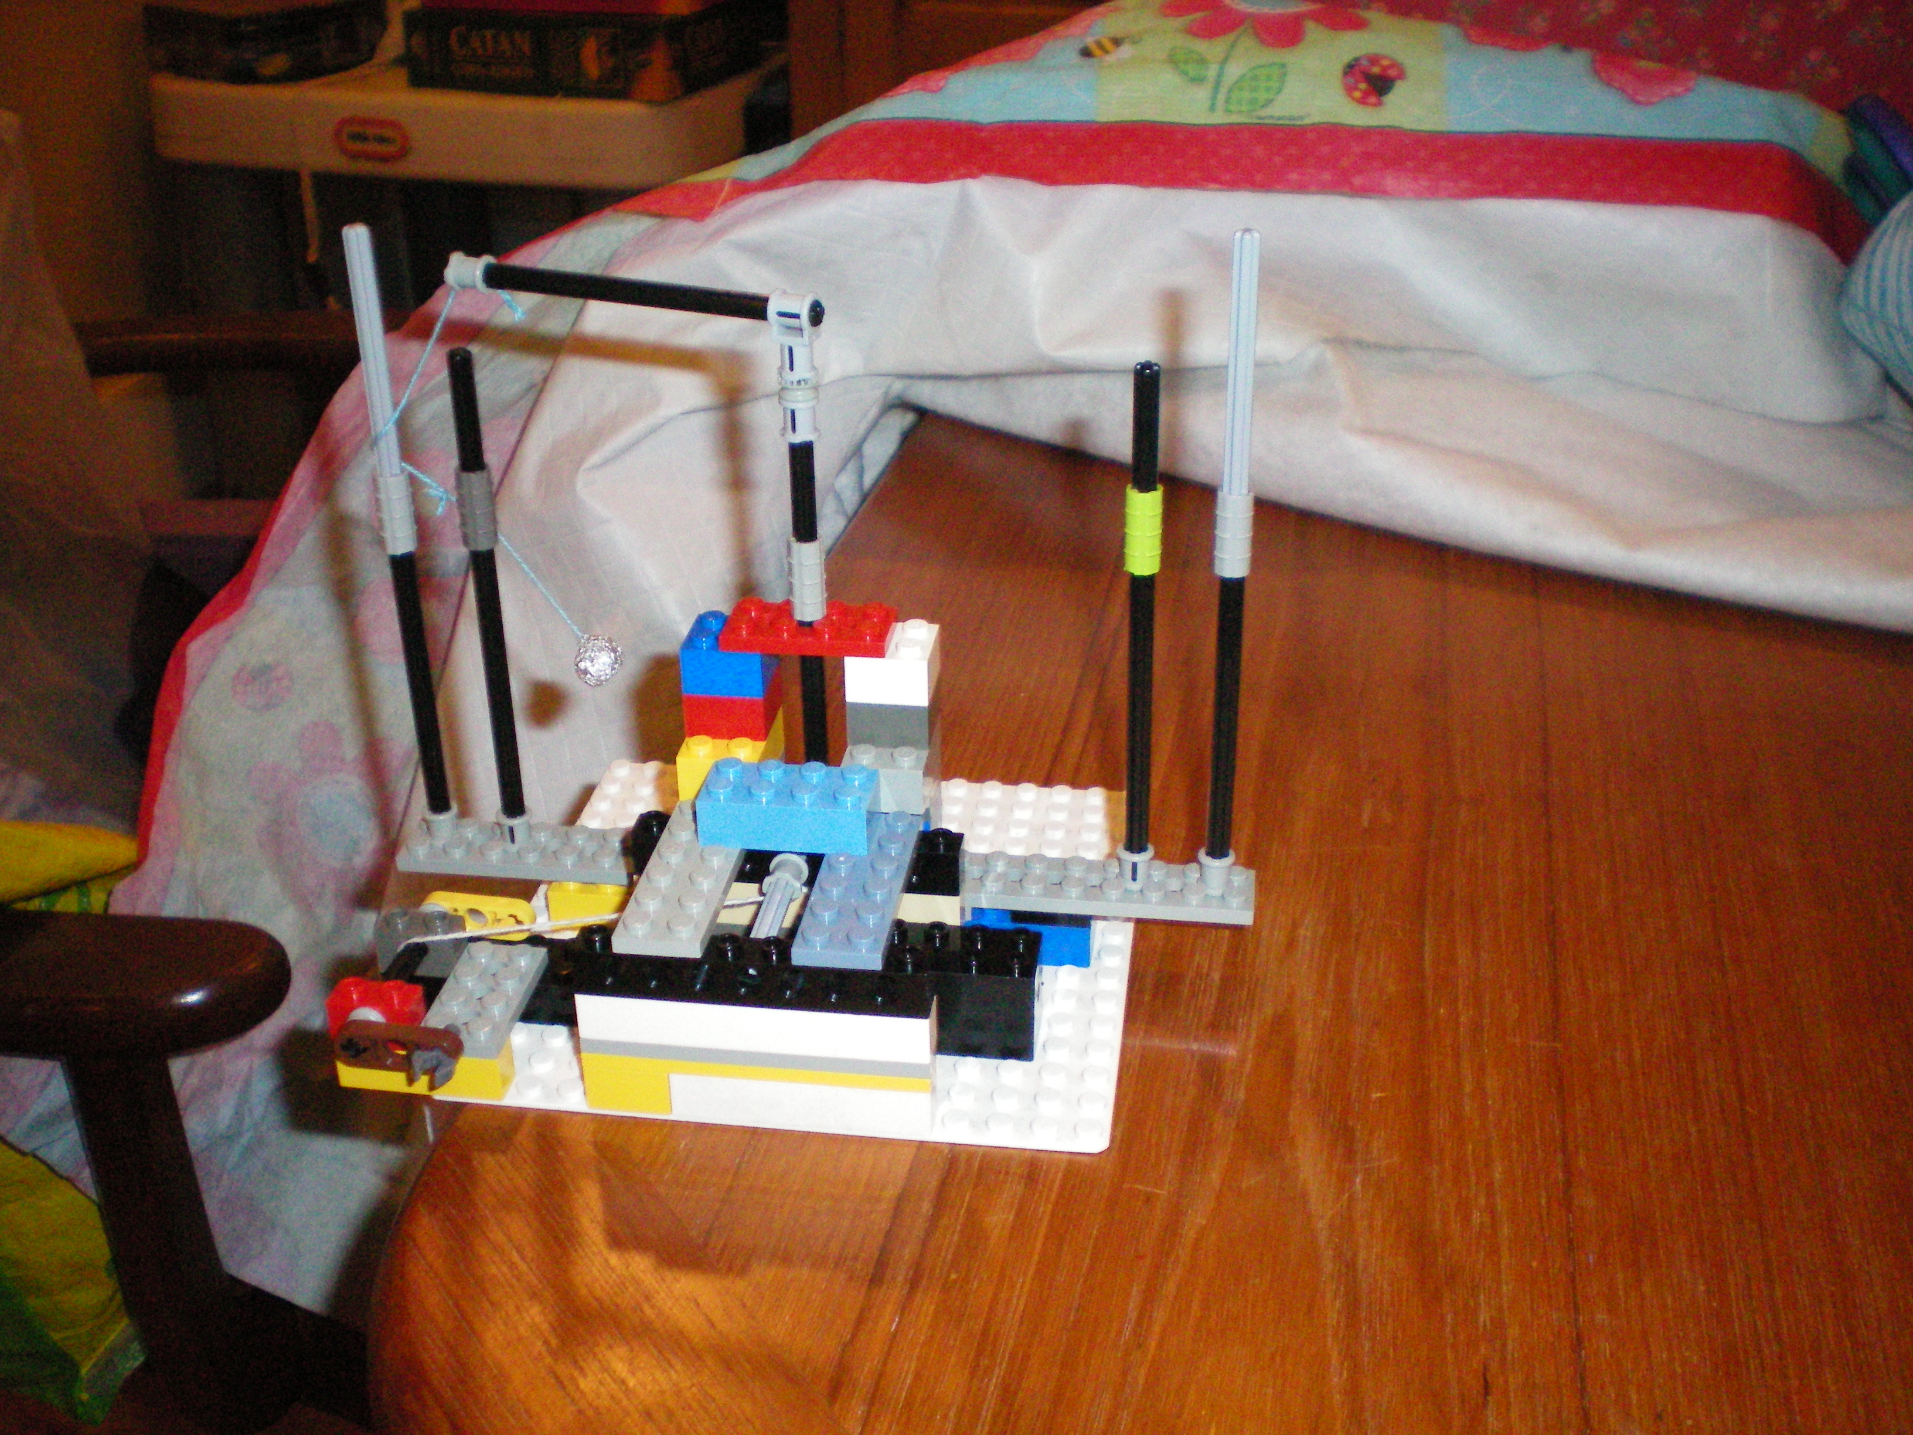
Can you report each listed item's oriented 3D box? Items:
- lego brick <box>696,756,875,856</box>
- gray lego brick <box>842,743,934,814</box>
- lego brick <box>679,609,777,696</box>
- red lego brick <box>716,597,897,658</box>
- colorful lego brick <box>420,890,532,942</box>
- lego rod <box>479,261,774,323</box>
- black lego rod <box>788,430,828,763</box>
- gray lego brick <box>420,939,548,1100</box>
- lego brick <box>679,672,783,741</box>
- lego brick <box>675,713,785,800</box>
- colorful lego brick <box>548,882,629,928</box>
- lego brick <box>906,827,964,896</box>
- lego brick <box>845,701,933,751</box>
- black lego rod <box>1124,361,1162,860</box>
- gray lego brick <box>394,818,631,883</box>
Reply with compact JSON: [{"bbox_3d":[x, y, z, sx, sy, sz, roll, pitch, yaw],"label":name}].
[{"bbox_3d":[-0.031,0.016,0.396,0.032,0.011,0.016,3,28,7],"label":"lego brick"},{"bbox_3d":[-0.013,0.007,0.409,0.016,0.011,0.024,3,28,7],"label":"gray lego brick"},{"bbox_3d":[-0.044,-0.013,0.410,0.016,0.011,0.016,3,28,7],"label":"lego brick"},{"bbox_3d":[-0.028,-0.018,0.405,0.032,0.005,0.016,3,28,7],"label":"red lego brick"},{"bbox_3d":[-0.094,0.039,0.415,0.024,0.008,0.004,5,28,6],"label":"colorful lego brick"},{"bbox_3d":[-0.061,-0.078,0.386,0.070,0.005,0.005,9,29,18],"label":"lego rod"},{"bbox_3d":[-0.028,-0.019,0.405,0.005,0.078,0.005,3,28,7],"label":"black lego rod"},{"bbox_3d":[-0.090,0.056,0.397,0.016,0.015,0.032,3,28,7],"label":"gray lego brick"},{"bbox_3d":[-0.044,-0.005,0.412,0.016,0.011,0.016,3,28,7],"label":"lego brick"},{"bbox_3d":[-0.044,0.006,0.416,0.016,0.011,0.024,3,28,7],"label":"lego brick"},{"bbox_3d":[-0.068,0.037,0.440,0.029,0.011,0.016,3,28,7],"label":"colorful lego brick"},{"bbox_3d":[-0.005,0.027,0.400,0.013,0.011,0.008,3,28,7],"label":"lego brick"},{"bbox_3d":[-0.012,-0.003,0.408,0.016,0.011,0.016,3,28,7],"label":"lego brick"},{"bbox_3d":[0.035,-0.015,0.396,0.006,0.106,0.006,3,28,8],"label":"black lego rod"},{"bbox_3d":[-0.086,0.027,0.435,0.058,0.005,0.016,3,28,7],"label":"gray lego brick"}]

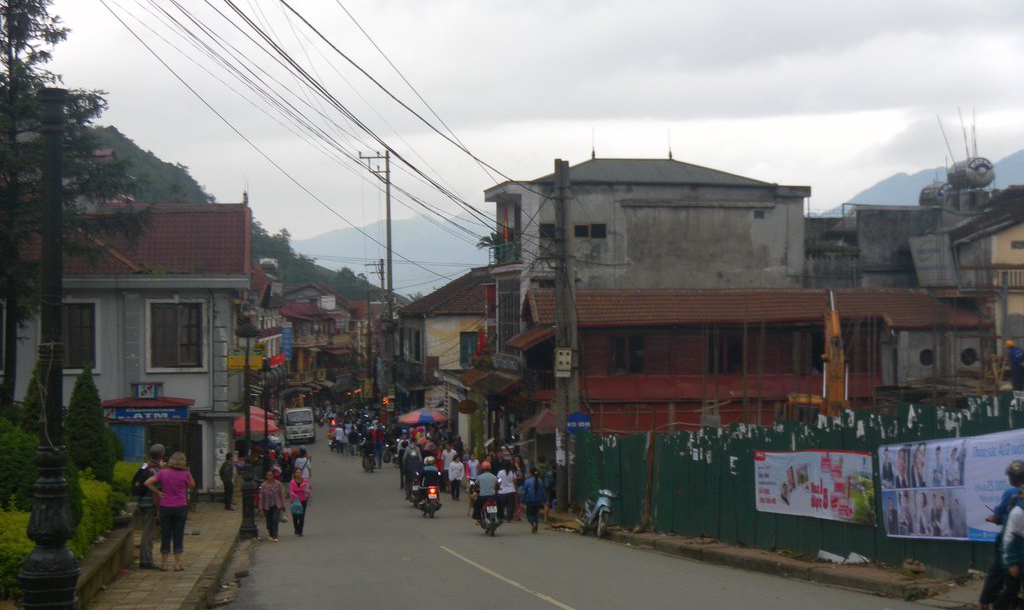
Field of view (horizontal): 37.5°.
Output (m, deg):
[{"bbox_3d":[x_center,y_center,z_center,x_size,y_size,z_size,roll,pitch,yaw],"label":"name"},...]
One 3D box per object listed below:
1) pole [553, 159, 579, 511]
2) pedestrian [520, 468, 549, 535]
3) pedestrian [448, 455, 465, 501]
[{"bbox_3d":[1.402,0.791,38.800,0.580,9.040,0.400,0,0,0],"label":"pole"},{"bbox_3d":[0.517,4.398,33.900,0.520,1.472,0.420,0,0,-6],"label":"pedestrian"},{"bbox_3d":[-1.657,5.184,45.300,0.460,1.390,0.330,0,0,-9],"label":"pedestrian"}]

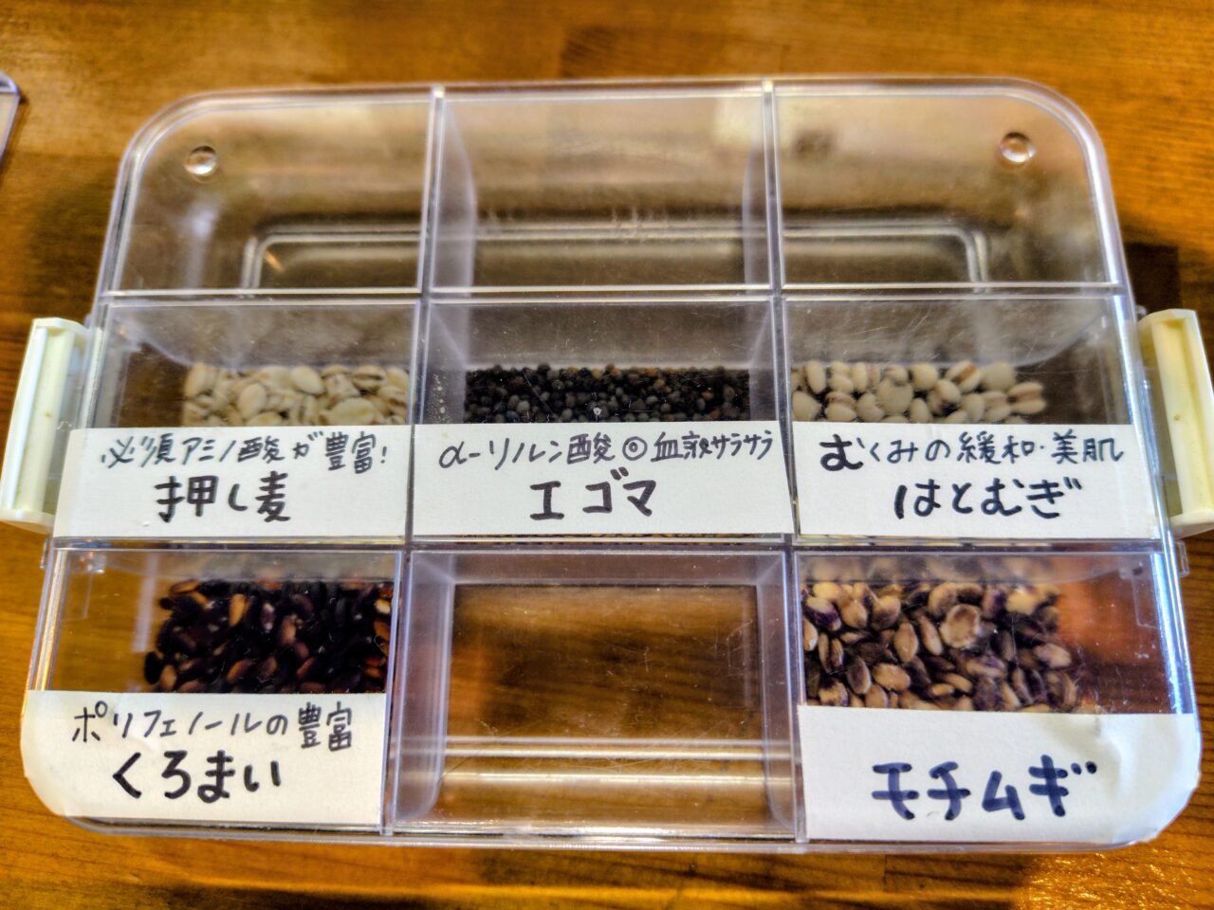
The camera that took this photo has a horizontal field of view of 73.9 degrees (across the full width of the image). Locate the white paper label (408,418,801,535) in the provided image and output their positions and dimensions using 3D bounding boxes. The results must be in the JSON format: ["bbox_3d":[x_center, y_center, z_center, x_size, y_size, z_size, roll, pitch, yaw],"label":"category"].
[{"bbox_3d":[-0.001,0.004,0.129,0.061,0.002,0.018,0,75,2],"label":"white paper label"}]

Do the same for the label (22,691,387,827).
[{"bbox_3d":[-0.061,0.045,0.121,0.056,0.003,0.018,0,75,2],"label":"label"}]

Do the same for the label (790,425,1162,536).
[{"bbox_3d":[0.058,0.004,0.128,0.055,0.002,0.018,1,75,2],"label":"label"}]

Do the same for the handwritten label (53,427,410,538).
[{"bbox_3d":[-0.060,0.004,0.131,0.057,0.002,0.018,-1,75,2],"label":"handwritten label"}]

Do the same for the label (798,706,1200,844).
[{"bbox_3d":[0.057,0.046,0.117,0.058,0.003,0.018,0,75,2],"label":"label"}]

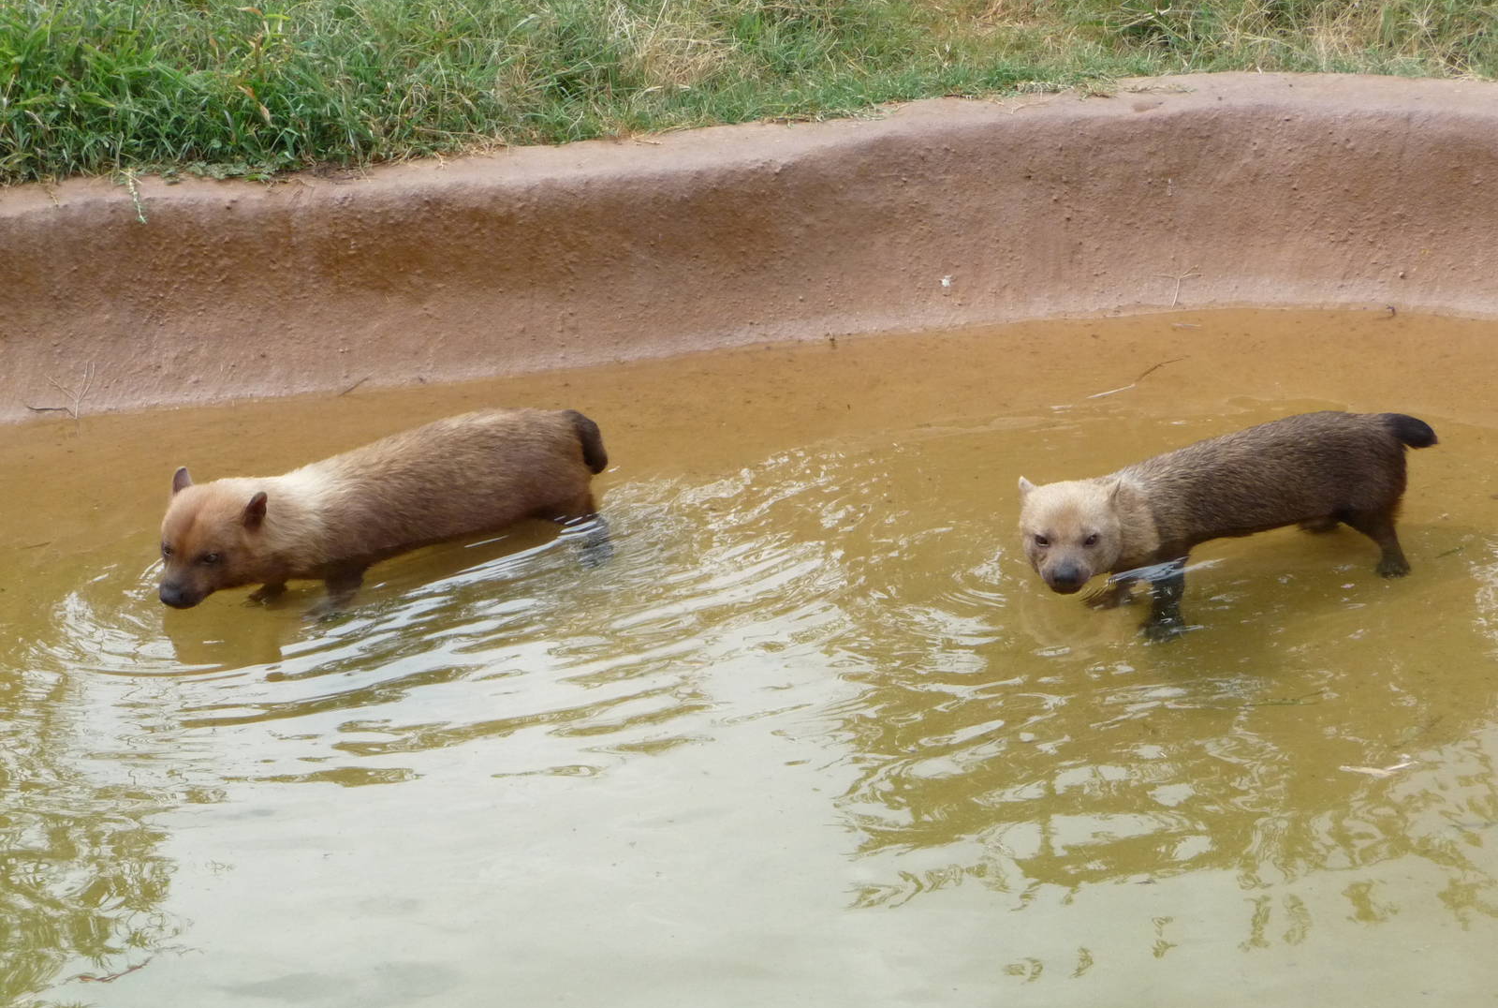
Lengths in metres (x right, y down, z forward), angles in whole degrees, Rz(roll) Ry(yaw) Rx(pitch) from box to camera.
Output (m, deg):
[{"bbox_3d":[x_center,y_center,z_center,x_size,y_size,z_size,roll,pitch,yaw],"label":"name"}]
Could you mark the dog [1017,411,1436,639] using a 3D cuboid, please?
[{"bbox_3d":[0.648,0.028,4.878,0.600,0.255,0.190,-11,24,-27],"label":"dog"}]

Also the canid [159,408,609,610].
[{"bbox_3d":[-0.494,0.013,4.914,0.650,0.235,0.175,-13,25,-31],"label":"canid"}]

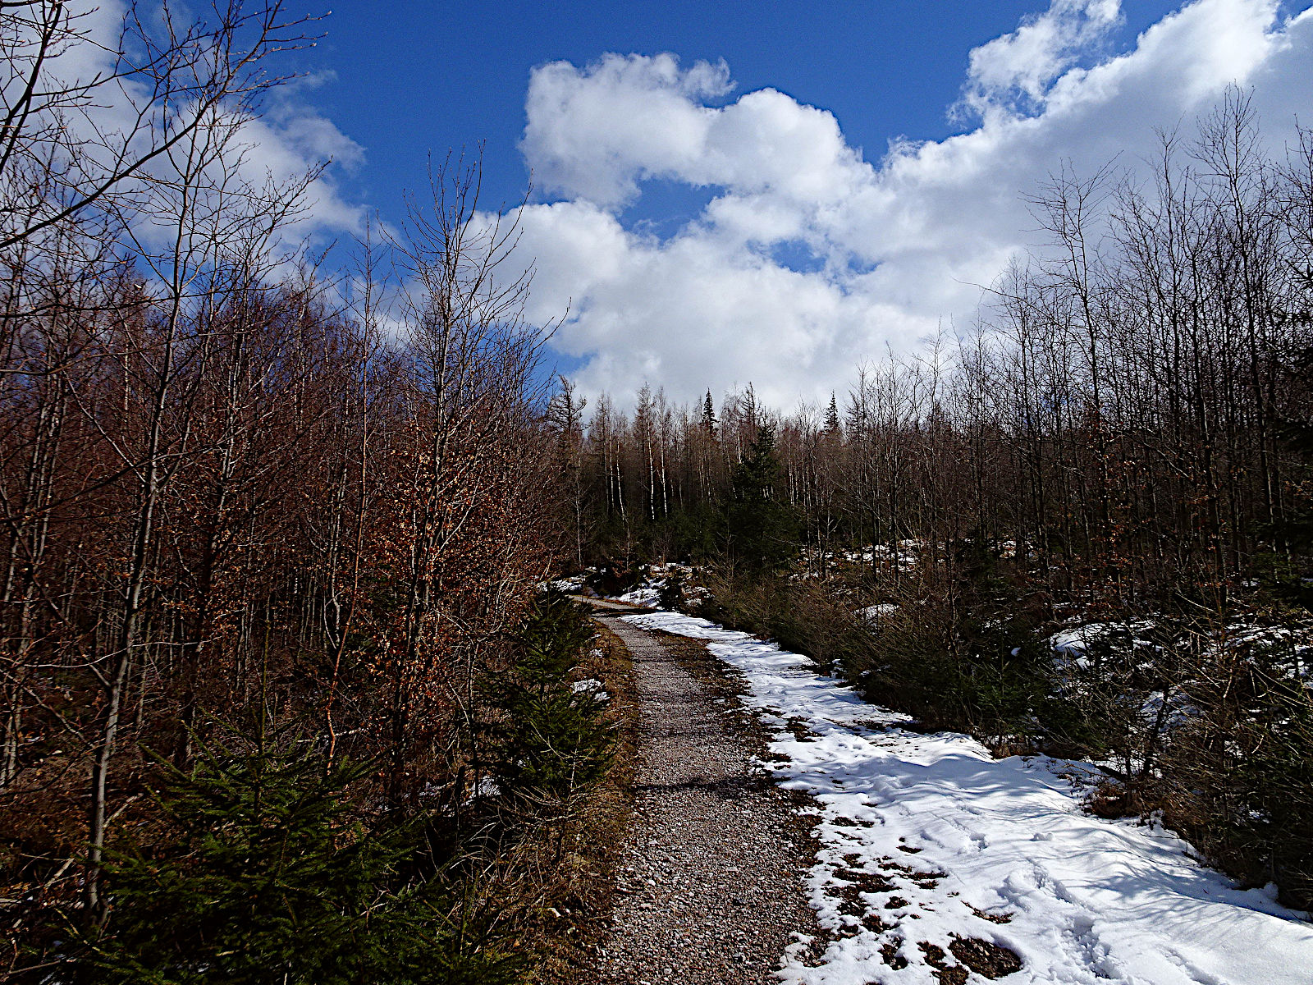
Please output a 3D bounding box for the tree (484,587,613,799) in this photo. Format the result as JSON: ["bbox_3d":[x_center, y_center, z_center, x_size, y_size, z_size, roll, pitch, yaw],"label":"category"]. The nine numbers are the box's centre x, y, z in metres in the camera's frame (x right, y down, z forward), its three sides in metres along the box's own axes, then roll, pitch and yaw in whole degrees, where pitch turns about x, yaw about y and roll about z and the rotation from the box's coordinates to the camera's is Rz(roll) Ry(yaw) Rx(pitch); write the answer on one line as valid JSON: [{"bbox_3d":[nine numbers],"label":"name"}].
[{"bbox_3d":[-0.700,1.328,6.000,0.850,1.400,0.850,-1,-6,0],"label":"tree"}]

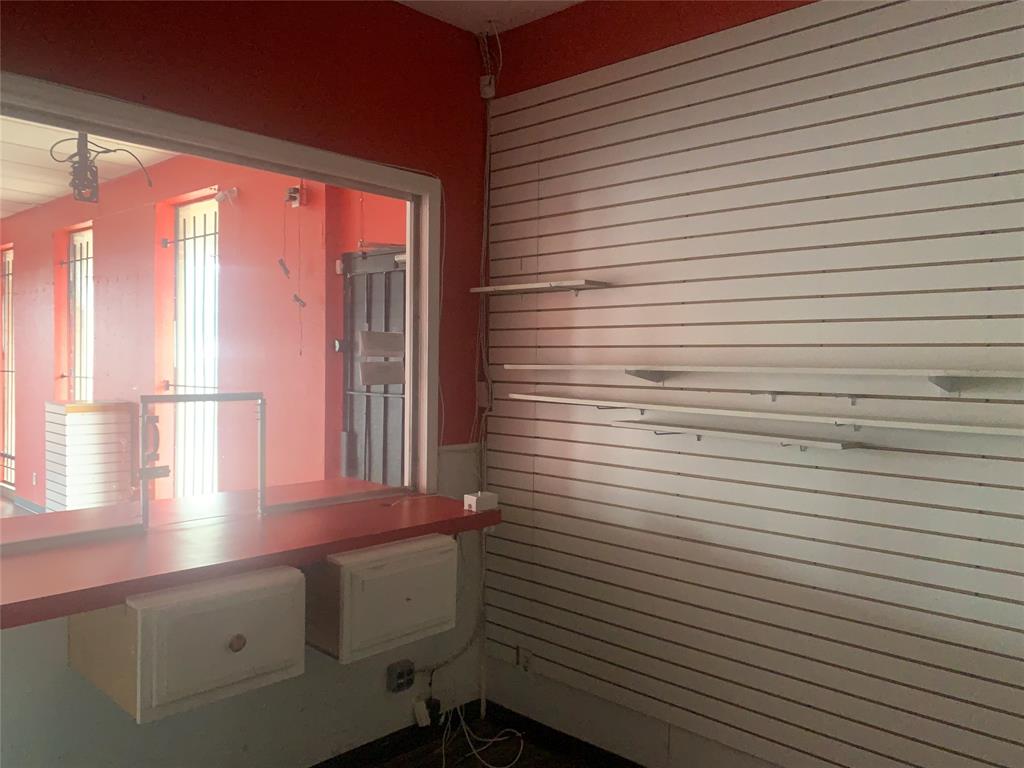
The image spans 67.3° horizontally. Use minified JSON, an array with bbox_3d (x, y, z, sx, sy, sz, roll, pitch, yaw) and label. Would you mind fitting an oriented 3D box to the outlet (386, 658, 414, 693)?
[{"bbox_3d":[-0.448,1.178,3.105,0.048,0.102,0.102,2,3,43],"label":"outlet"}]

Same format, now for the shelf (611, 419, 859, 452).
[{"bbox_3d":[0.707,0.161,2.535,0.800,0.018,0.152,3,3,43],"label":"shelf"}]

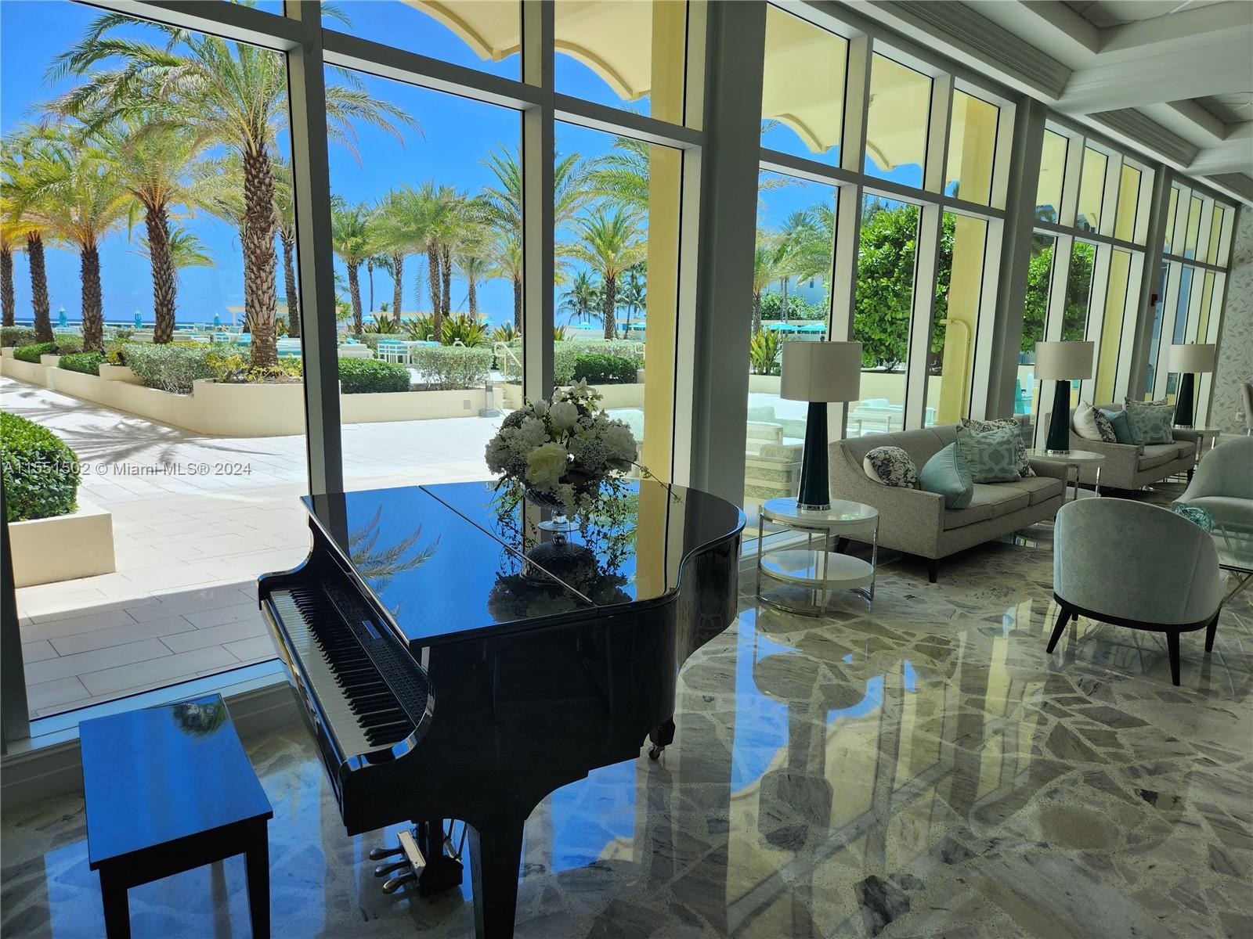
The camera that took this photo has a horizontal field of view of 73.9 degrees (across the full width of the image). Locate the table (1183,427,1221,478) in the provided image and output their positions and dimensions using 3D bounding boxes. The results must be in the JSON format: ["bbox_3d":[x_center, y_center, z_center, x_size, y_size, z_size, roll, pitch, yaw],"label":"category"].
[{"bbox_3d":[6.668,-0.236,9.994,0.680,0.585,0.680,-8,13,-43],"label":"table"}]

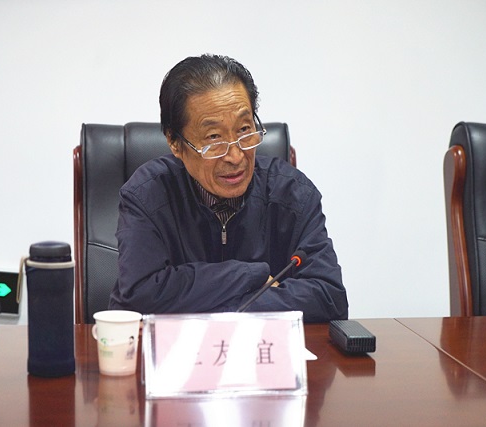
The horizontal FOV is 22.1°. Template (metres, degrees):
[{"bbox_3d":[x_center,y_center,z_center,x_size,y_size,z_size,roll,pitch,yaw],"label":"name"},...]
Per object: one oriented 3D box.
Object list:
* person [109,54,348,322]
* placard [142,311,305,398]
[{"bbox_3d":[-0.022,0.304,2.392,0.490,1.210,0.660,-1,7,-7],"label":"person"},{"bbox_3d":[-0.025,0.190,1.718,0.221,0.105,0.082,-1,7,-6],"label":"placard"}]

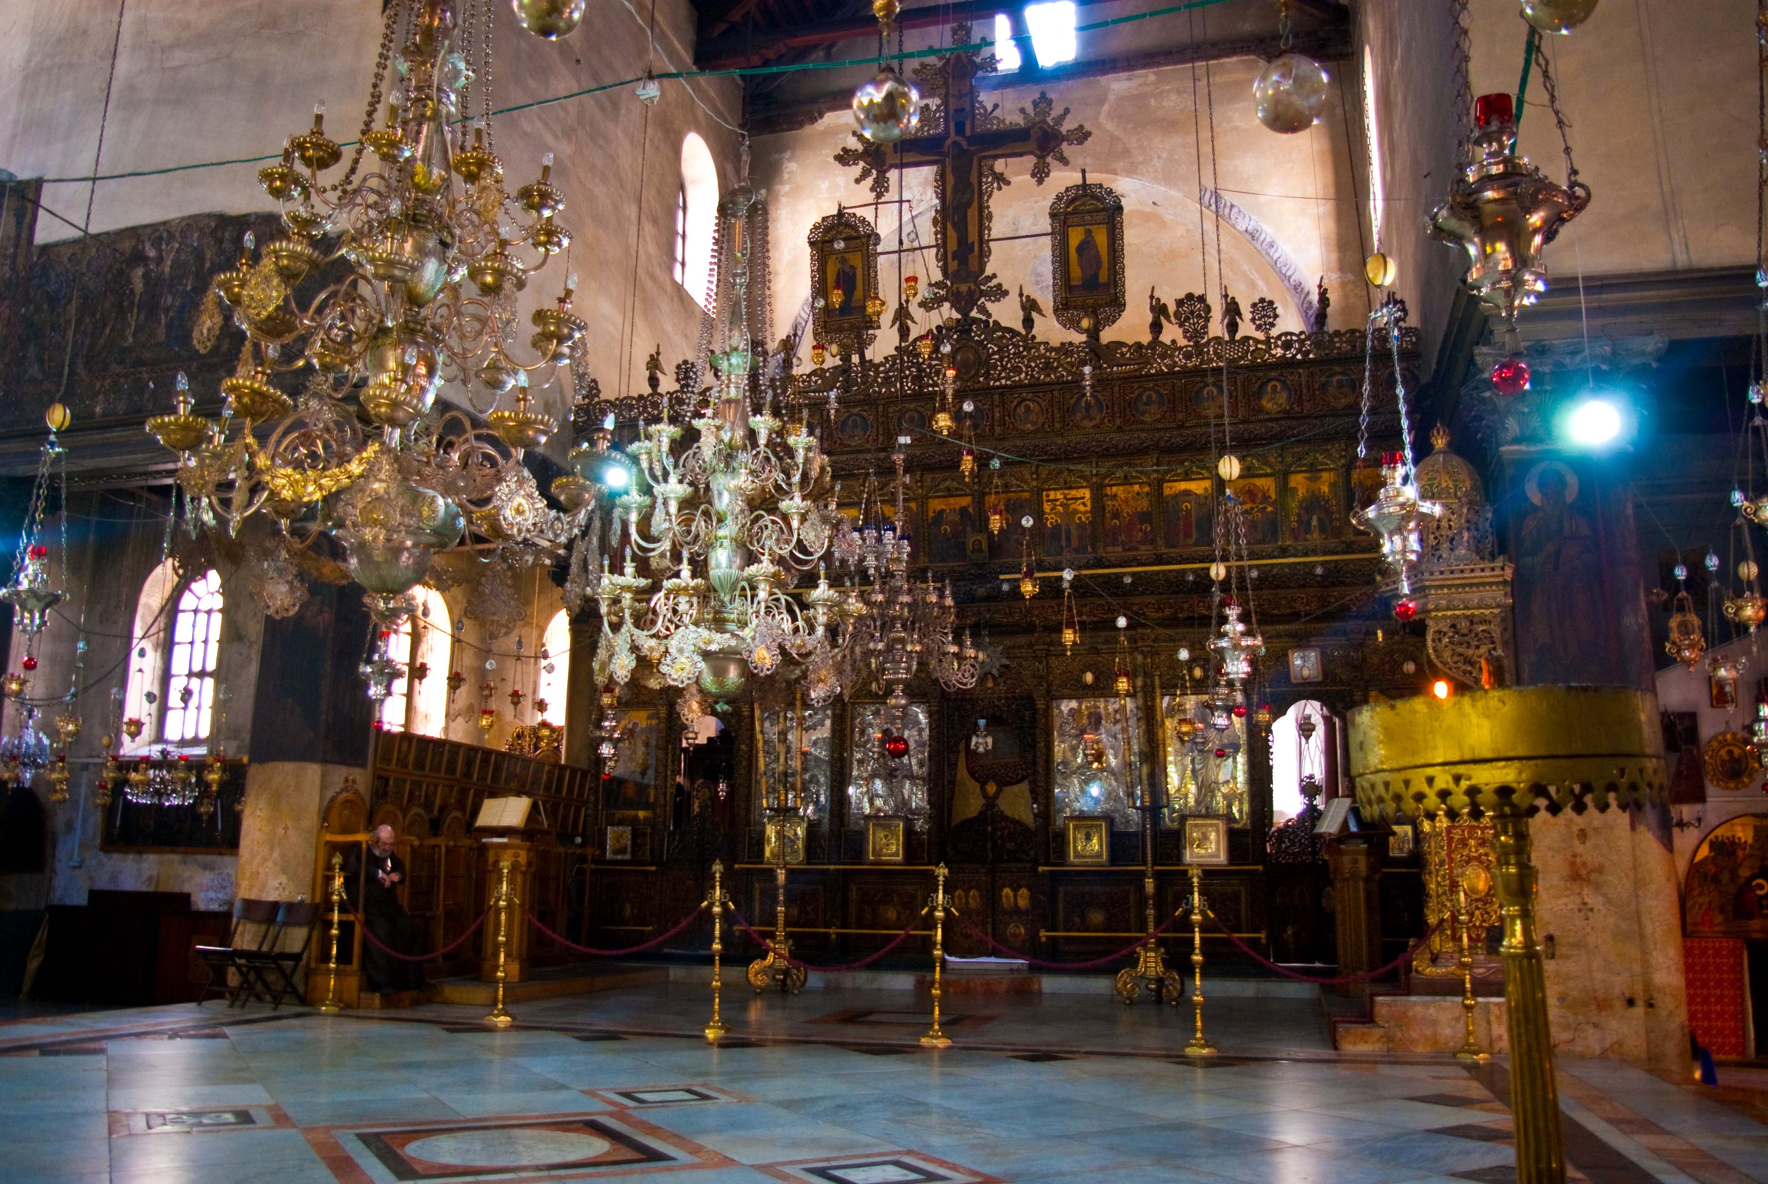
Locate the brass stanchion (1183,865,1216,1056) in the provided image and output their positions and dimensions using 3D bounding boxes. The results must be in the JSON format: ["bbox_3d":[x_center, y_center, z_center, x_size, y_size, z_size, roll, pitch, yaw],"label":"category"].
[{"bbox_3d":[2.129,2.470,8.959,0.210,1.250,0.210,-3,-12,15],"label":"brass stanchion"}]

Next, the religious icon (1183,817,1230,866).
[{"bbox_3d":[3.003,2.320,12.367,0.409,0.438,0.060,-2,-11,14],"label":"religious icon"}]

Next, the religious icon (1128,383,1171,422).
[{"bbox_3d":[2.655,-1.879,13.241,0.374,0.333,0.040,-2,-11,14],"label":"religious icon"}]

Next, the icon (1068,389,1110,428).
[{"bbox_3d":[2.143,-1.925,13.916,0.410,0.400,0.050,-3,-13,16],"label":"icon"}]

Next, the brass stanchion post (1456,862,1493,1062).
[{"bbox_3d":[3.561,2.246,8.111,0.215,1.152,0.215,-3,-13,16],"label":"brass stanchion post"}]

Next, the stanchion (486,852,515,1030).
[{"bbox_3d":[-2.909,2.661,10.200,0.220,1.220,0.220,-2,-11,14],"label":"stanchion"}]

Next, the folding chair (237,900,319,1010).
[{"bbox_3d":[-4.882,2.913,10.725,0.430,0.820,0.500,-1,-12,7],"label":"folding chair"}]

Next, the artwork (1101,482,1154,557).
[{"bbox_3d":[2.424,-0.716,13.193,0.488,0.677,0.040,-2,-11,14],"label":"artwork"}]

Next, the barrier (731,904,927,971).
[{"bbox_3d":[-0.372,2.332,8.949,1.398,0.443,0.050,-2,-12,12],"label":"barrier"}]

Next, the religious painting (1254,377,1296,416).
[{"bbox_3d":[3.939,-1.979,13.400,0.405,0.385,0.050,-3,-13,16],"label":"religious painting"}]

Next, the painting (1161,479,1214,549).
[{"bbox_3d":[3.192,-0.814,13.988,0.500,0.770,0.060,-3,-12,15],"label":"painting"}]

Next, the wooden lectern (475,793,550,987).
[{"bbox_3d":[-3.427,2.723,12.260,0.520,1.663,0.480,-3,-12,15],"label":"wooden lectern"}]

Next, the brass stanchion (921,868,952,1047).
[{"bbox_3d":[0.374,2.529,9.322,0.220,1.220,0.220,0,-10,0],"label":"brass stanchion"}]

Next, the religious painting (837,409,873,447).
[{"bbox_3d":[-0.319,-1.800,14.608,0.385,0.385,0.050,-3,-13,16],"label":"religious painting"}]

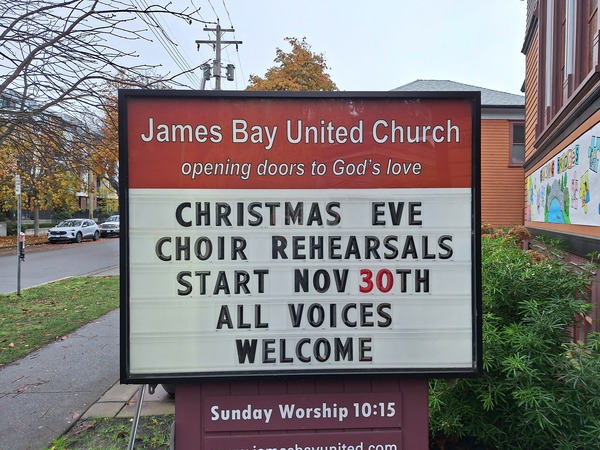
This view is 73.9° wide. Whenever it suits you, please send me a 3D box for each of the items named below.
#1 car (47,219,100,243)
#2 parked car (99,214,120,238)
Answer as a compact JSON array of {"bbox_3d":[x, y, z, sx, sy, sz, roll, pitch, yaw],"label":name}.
[{"bbox_3d":[-16.070,0.380,28.630,1.880,1.680,4.585,0,1,-3],"label":"car"},{"bbox_3d":[-16.500,0.170,36.650,1.930,1.900,5.100,0,1,-3],"label":"parked car"}]

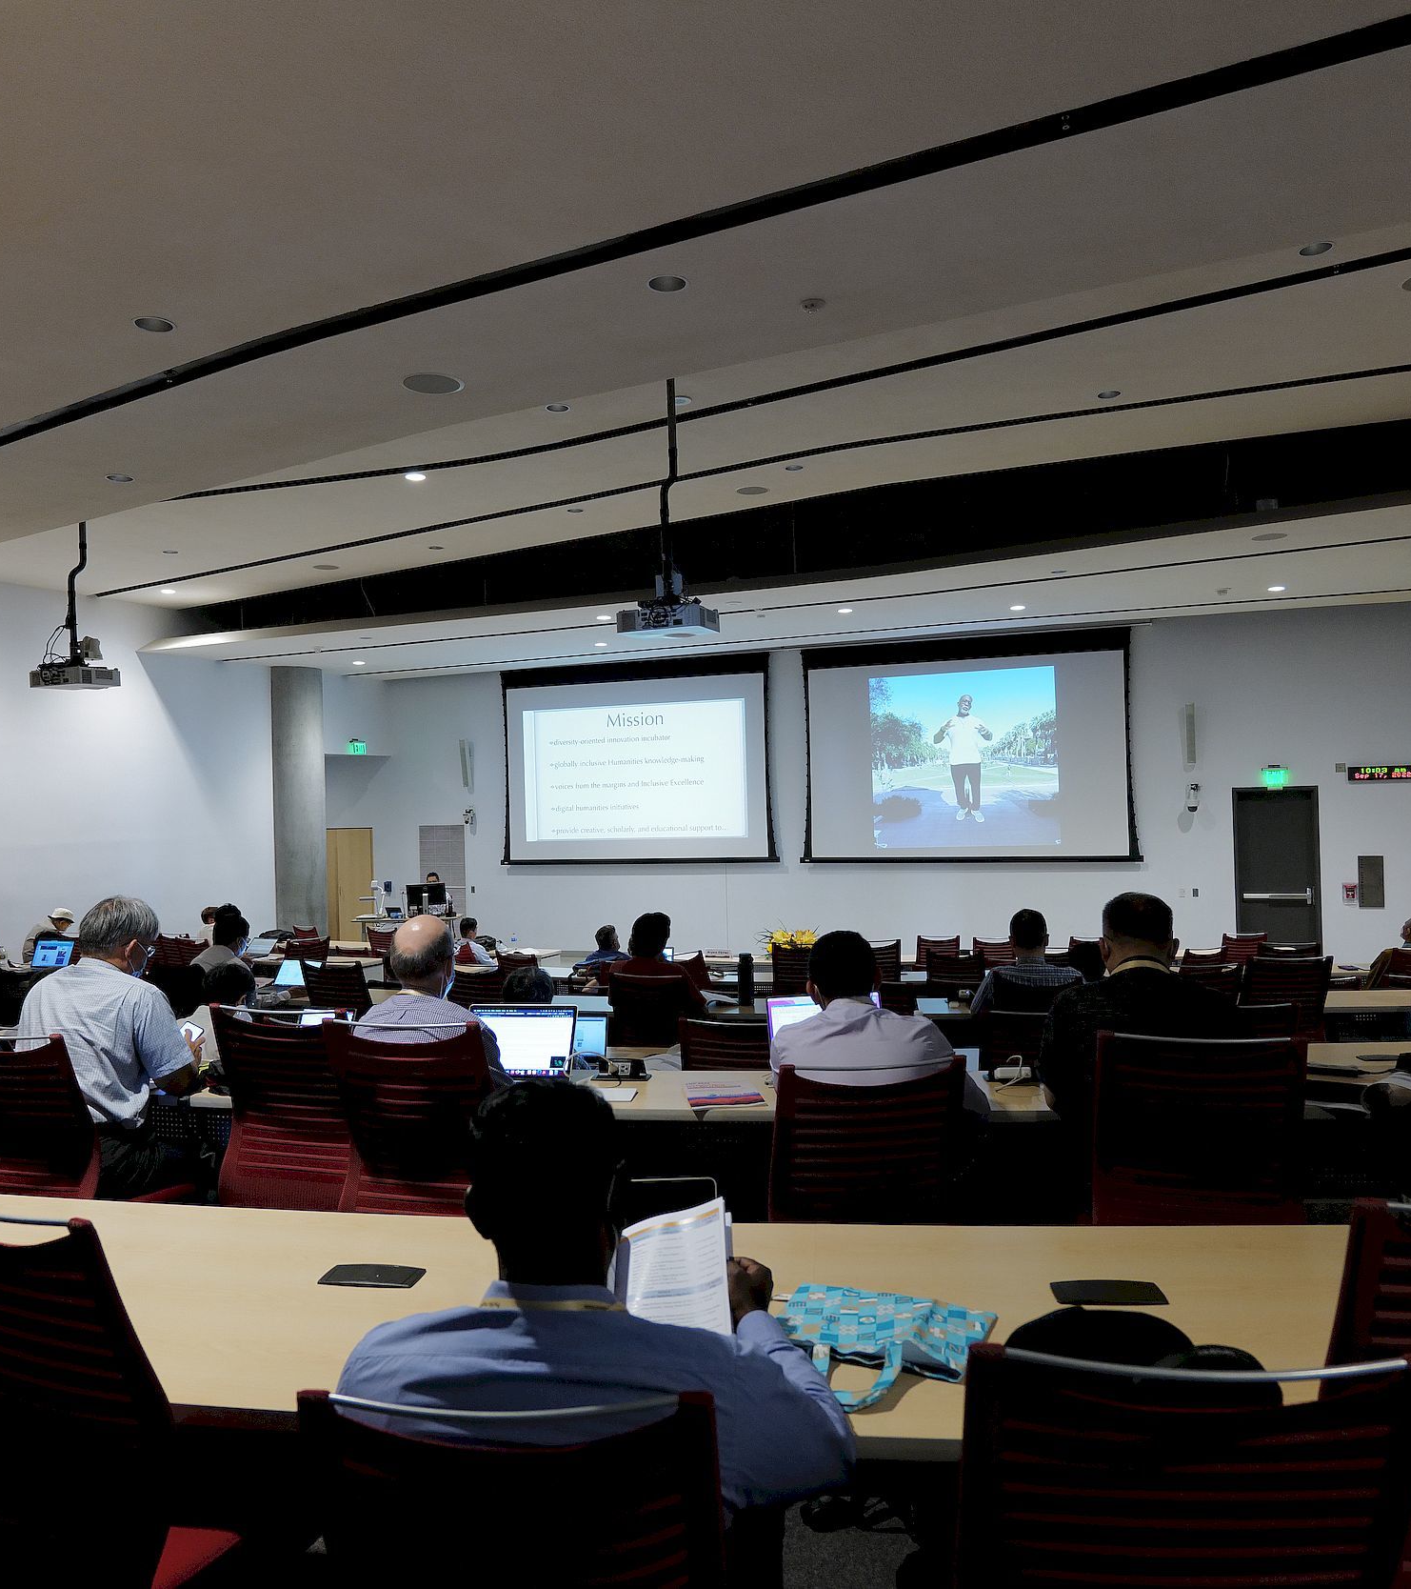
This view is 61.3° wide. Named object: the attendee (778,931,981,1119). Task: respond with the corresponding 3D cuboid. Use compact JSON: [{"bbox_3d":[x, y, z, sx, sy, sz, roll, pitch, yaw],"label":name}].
[{"bbox_3d":[0.422,0.929,3.020,0.520,1.210,0.780,-1,-1,2],"label":"attendee"}]

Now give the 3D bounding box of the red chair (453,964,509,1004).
[{"bbox_3d":[-1.178,1.415,6.741,0.540,0.970,0.580,-2,-1,18],"label":"red chair"}]

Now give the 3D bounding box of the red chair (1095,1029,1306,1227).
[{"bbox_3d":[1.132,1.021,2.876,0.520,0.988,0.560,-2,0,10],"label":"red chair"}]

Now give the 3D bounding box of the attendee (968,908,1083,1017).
[{"bbox_3d":[1.605,1.206,5.839,0.540,1.298,0.750,-2,-1,13],"label":"attendee"}]

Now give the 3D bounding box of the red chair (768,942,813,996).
[{"bbox_3d":[0.840,1.760,10.500,0.540,0.910,0.570,-1,-1,3],"label":"red chair"}]

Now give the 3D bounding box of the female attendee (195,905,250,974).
[{"bbox_3d":[-3.050,1.330,7.600,0.480,1.240,0.750,-2,-1,28],"label":"female attendee"}]

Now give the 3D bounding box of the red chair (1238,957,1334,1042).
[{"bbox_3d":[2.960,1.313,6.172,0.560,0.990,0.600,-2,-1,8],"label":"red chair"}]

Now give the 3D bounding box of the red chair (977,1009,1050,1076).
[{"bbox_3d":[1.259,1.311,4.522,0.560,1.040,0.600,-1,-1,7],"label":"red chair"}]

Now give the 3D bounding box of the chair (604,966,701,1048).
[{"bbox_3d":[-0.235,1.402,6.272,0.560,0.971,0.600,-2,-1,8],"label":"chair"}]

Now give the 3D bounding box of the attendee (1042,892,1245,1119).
[{"bbox_3d":[1.067,0.872,2.920,0.540,1.290,0.760,-1,-1,6],"label":"attendee"}]

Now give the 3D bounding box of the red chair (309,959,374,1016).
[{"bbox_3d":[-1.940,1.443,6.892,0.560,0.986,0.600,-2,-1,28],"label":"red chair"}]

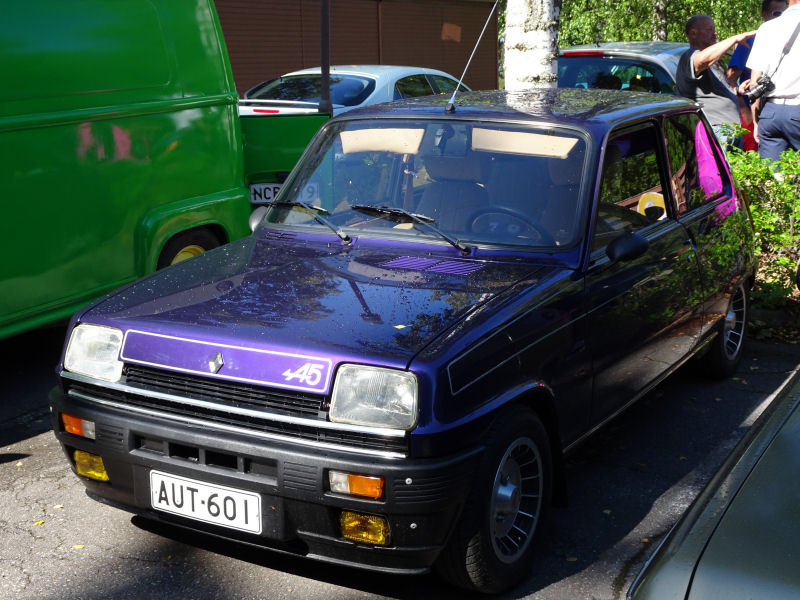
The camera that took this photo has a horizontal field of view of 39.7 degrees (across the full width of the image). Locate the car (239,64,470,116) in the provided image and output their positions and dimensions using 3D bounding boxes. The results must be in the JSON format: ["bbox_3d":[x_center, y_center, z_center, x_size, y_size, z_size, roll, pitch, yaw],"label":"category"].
[{"bbox_3d":[-0.214,-1.955,12.748,1.770,1.430,4.550,6,14,30],"label":"car"}]

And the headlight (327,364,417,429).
[{"bbox_3d":[-0.057,0.239,2.792,0.218,0.148,0.090,6,14,30],"label":"headlight"}]

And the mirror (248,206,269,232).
[{"bbox_3d":[-0.535,-0.311,4.311,0.145,0.105,0.095,8,15,37],"label":"mirror"}]

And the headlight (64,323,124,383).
[{"bbox_3d":[-0.893,0.152,3.286,0.218,0.148,0.090,6,14,30],"label":"headlight"}]

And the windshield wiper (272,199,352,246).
[{"bbox_3d":[-0.310,-0.308,3.955,0.494,0.082,0.060,29,-15,44],"label":"windshield wiper"}]

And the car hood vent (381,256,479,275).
[{"bbox_3d":[0.101,-0.109,3.508,0.320,0.025,0.150,6,21,30],"label":"car hood vent"}]

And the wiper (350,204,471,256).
[{"bbox_3d":[0.043,-0.265,3.727,0.554,0.060,0.094,25,71,38],"label":"wiper"}]

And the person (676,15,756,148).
[{"bbox_3d":[2.283,-1.147,8.000,0.600,1.770,0.520,-2,12,-3],"label":"person"}]

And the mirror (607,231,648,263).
[{"bbox_3d":[0.729,-0.175,3.548,0.145,0.105,0.095,4,13,24],"label":"mirror"}]

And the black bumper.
[{"bbox_3d":[-0.478,0.497,3.087,1.470,0.360,0.250,6,14,30],"label":"black bumper"}]

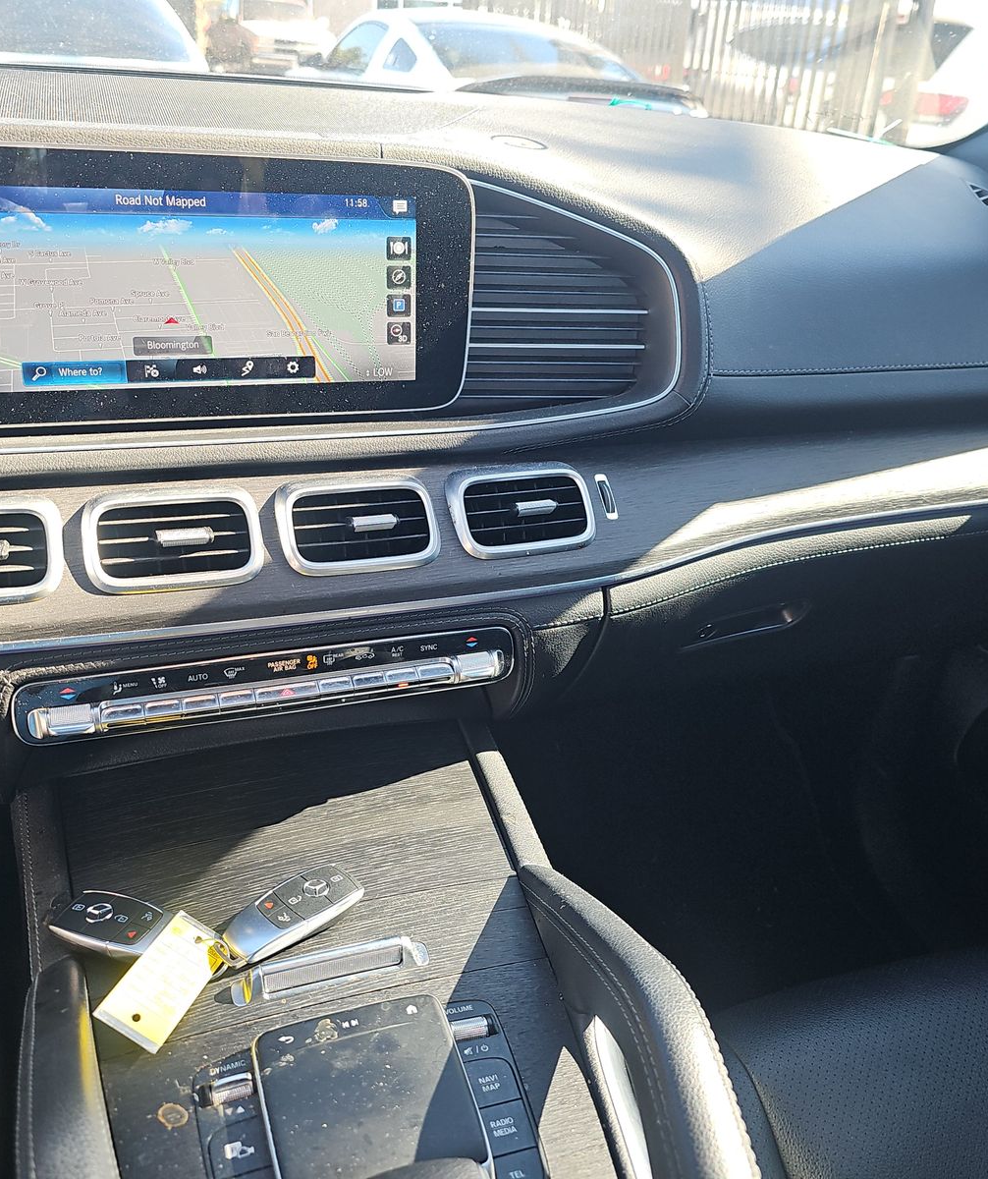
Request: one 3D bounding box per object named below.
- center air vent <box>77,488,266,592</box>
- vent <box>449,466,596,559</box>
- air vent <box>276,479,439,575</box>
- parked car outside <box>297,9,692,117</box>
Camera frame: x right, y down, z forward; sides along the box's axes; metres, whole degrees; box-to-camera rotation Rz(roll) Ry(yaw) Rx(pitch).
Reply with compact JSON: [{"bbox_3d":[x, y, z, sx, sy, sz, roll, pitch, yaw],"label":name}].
[{"bbox_3d":[-0.185,-0.029,0.605,0.098,0.056,0.035,-6,-7,-18],"label":"center air vent"},{"bbox_3d":[0.020,-0.050,0.675,0.096,0.056,0.035,-7,-7,-20],"label":"vent"},{"bbox_3d":[-0.082,-0.039,0.639,0.098,0.056,0.035,-6,-7,-18],"label":"air vent"},{"bbox_3d":[-0.265,-3.280,7.330,1.880,1.390,4.700,-7,30,-21],"label":"parked car outside"}]

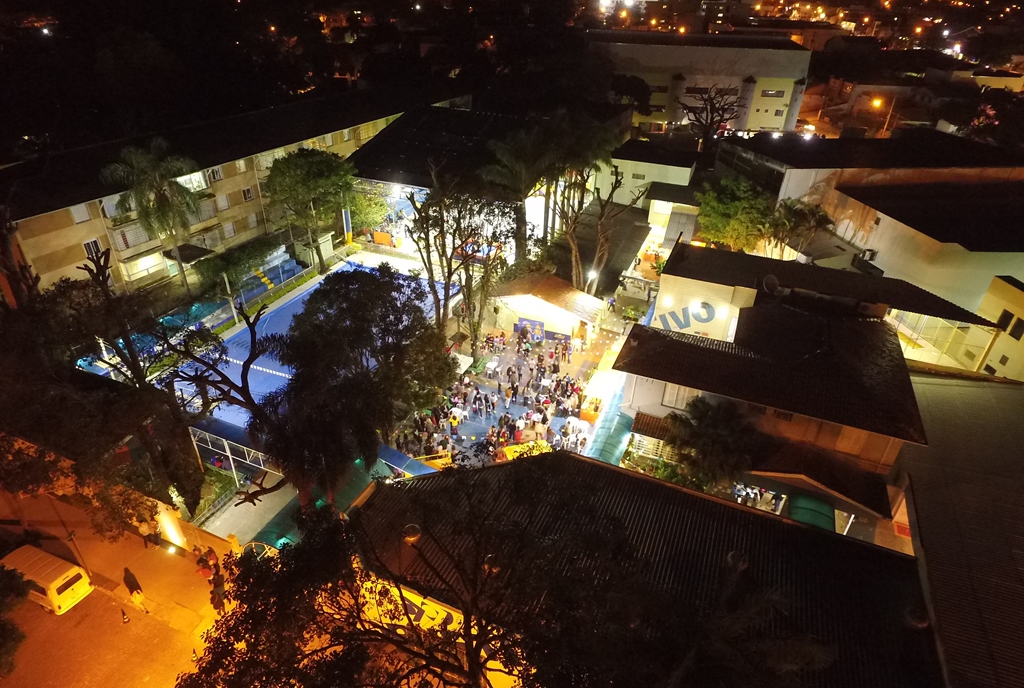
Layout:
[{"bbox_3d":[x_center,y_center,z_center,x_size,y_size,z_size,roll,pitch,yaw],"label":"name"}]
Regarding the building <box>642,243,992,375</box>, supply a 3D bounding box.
[{"bbox_3d":[22.971,-2.319,45.968,22.000,7.700,7.800,13,31,19],"label":"building"}]

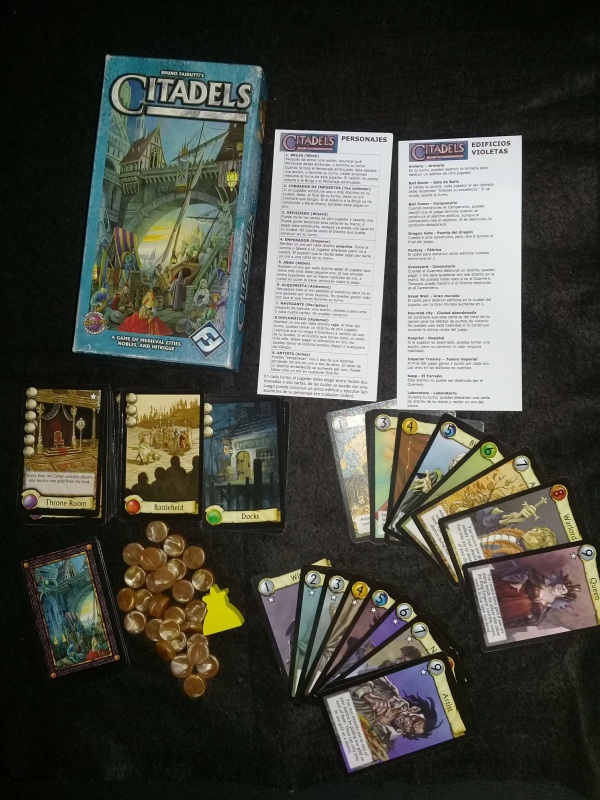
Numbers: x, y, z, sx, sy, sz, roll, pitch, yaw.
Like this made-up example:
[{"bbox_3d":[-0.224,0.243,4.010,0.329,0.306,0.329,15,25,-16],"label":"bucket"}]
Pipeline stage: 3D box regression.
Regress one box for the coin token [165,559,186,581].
[{"bbox_3d":[-0.085,0.116,0.491,0.015,0.006,0.015,0,87,4],"label":"coin token"}]

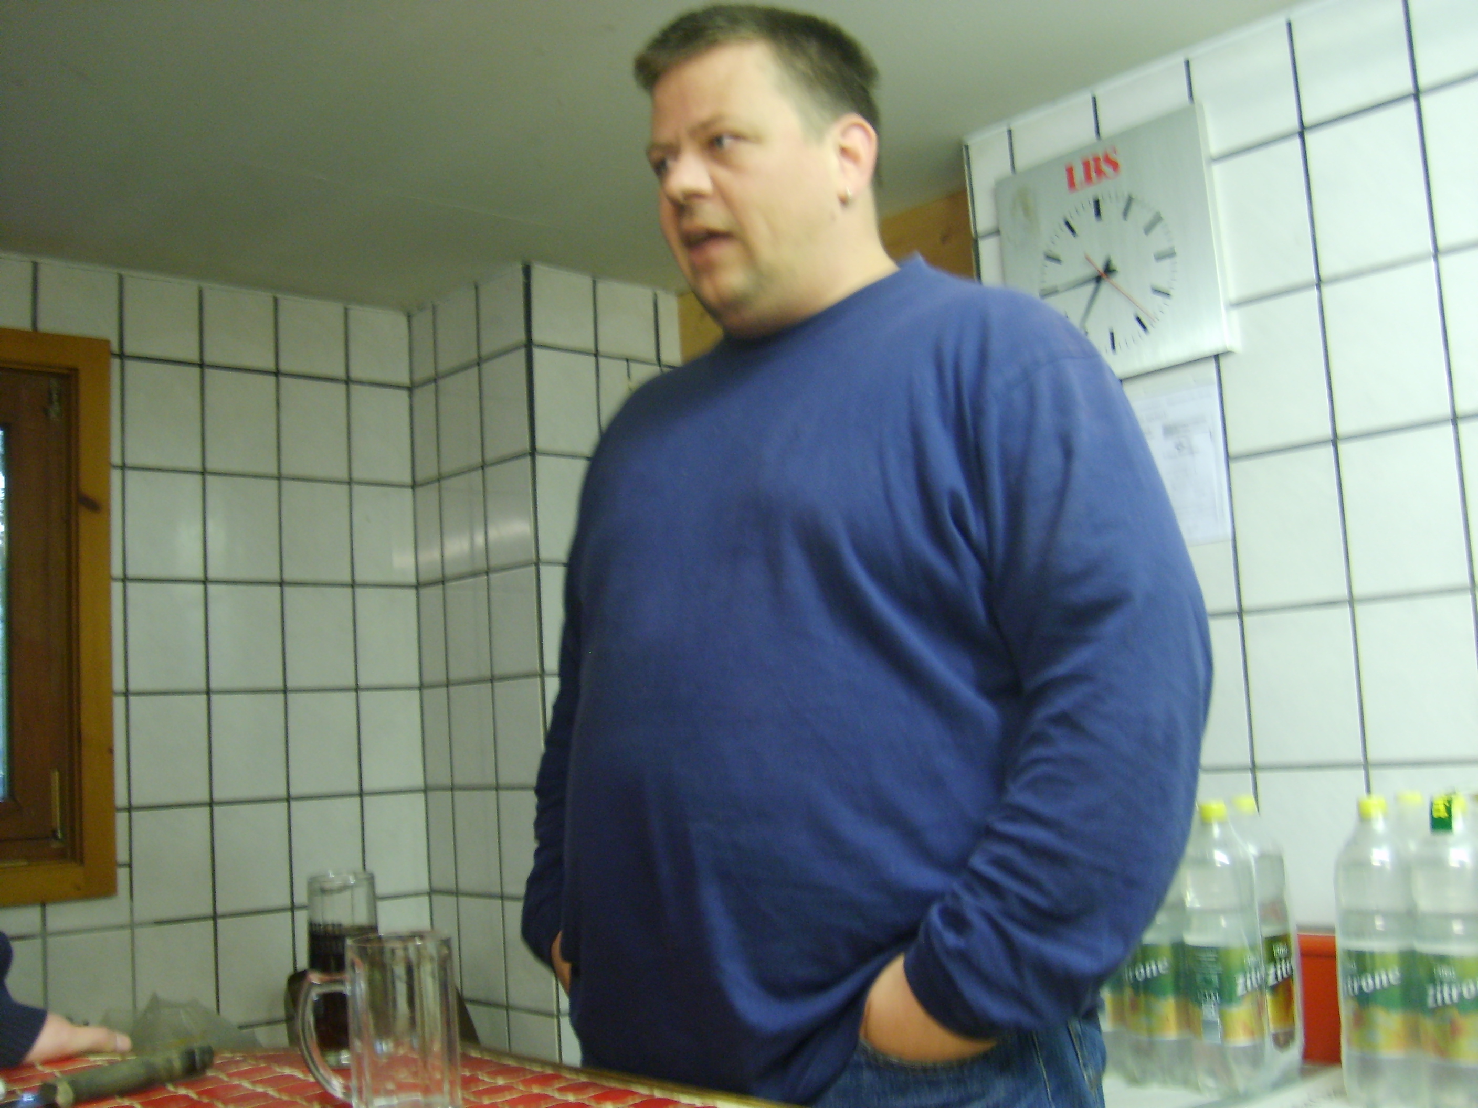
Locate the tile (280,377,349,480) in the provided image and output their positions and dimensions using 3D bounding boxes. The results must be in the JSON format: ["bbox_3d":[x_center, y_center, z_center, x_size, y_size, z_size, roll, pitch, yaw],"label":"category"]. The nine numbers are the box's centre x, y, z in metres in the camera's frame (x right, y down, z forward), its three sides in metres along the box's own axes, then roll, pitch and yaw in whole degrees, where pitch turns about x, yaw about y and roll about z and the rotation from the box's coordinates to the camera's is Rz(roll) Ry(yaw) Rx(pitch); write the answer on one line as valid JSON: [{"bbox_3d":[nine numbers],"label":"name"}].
[{"bbox_3d":[-0.818,-0.239,2.876,0.150,0.200,0.010,3,-8,-43],"label":"tile"}]

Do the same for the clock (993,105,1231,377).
[{"bbox_3d":[0.510,-0.402,2.056,0.030,0.337,0.338,3,-8,-43],"label":"clock"}]

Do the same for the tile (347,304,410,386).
[{"bbox_3d":[-0.734,-0.415,3.037,0.139,0.150,0.010,2,-8,-42],"label":"tile"}]

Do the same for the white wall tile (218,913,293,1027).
[{"bbox_3d":[-0.862,0.742,2.670,0.150,0.200,0.010,3,-8,-43],"label":"white wall tile"}]

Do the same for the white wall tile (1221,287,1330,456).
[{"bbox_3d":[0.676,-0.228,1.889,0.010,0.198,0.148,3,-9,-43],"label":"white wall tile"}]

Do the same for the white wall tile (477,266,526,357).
[{"bbox_3d":[-0.440,-0.450,2.806,0.010,0.155,0.158,3,-8,-43],"label":"white wall tile"}]

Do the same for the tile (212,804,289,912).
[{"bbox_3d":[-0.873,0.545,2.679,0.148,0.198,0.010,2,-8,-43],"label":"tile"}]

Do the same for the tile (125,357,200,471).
[{"bbox_3d":[-1.040,-0.247,2.700,0.145,0.198,0.010,2,-9,-44],"label":"tile"}]

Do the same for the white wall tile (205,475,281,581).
[{"bbox_3d":[-0.911,-0.045,2.741,0.148,0.198,0.010,2,-8,-43],"label":"white wall tile"}]

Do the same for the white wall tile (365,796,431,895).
[{"bbox_3d":[-0.676,0.568,2.929,0.139,0.200,0.010,2,-8,-42],"label":"white wall tile"}]

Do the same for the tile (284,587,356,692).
[{"bbox_3d":[-0.804,0.160,2.860,0.145,0.198,0.010,2,-9,-44],"label":"tile"}]

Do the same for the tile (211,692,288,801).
[{"bbox_3d":[-0.890,0.351,2.708,0.150,0.200,0.010,3,-8,-43],"label":"tile"}]

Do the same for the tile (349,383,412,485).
[{"bbox_3d":[-0.724,-0.238,3.017,0.139,0.200,0.010,2,-8,-42],"label":"tile"}]

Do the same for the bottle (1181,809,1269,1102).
[{"bbox_3d":[0.562,0.453,1.740,0.087,0.323,0.087,2,-9,-44],"label":"bottle"}]

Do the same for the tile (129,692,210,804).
[{"bbox_3d":[-1.014,0.354,2.660,0.150,0.200,0.010,2,-8,-42],"label":"tile"}]

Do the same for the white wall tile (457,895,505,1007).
[{"bbox_3d":[-0.485,0.750,2.827,0.010,0.200,0.150,2,-8,-43],"label":"white wall tile"}]

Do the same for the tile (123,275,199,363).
[{"bbox_3d":[-1.037,-0.422,2.693,0.150,0.155,0.010,3,-8,-43],"label":"tile"}]

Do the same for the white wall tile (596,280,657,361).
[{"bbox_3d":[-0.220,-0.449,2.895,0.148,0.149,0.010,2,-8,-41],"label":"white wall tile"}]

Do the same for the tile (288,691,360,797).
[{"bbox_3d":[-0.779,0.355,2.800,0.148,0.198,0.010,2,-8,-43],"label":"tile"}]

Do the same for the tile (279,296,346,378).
[{"bbox_3d":[-0.841,-0.419,2.940,0.150,0.150,0.010,2,-8,-42],"label":"tile"}]

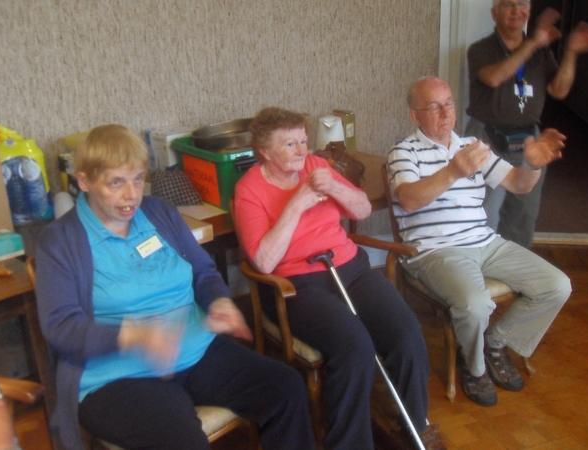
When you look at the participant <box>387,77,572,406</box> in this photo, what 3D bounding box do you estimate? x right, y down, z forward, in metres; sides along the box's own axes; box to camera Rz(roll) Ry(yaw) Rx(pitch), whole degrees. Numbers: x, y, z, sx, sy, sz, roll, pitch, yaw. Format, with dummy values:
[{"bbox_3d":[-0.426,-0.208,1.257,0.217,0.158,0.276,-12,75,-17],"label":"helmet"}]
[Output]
[{"bbox_3d":[0.733,0.055,2.578,0.590,1.300,0.710,-10,19,-21],"label":"participant"}]

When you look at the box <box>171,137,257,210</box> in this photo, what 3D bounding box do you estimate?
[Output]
[{"bbox_3d":[-0.317,-0.268,3.008,0.380,0.262,0.525,-17,23,-37],"label":"box"}]

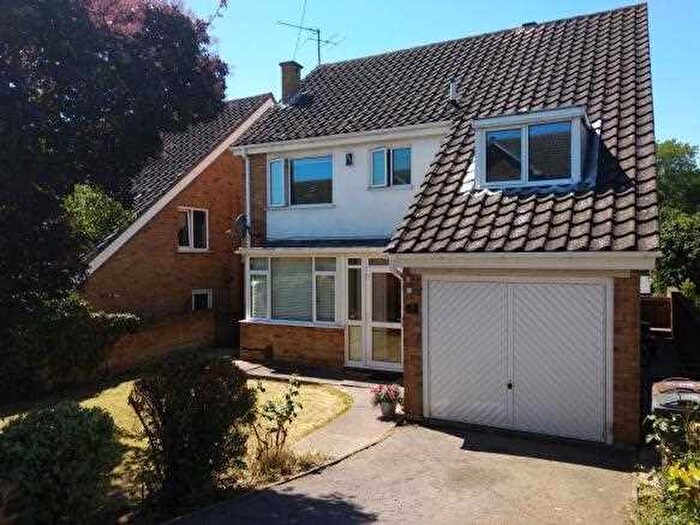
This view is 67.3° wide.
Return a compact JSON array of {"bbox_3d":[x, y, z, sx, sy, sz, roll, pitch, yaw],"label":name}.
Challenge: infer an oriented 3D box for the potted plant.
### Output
[{"bbox_3d":[0.550,2.068,8.023,0.460,0.470,0.440,-1,2,0],"label":"potted plant"}]

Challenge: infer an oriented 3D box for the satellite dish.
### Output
[{"bbox_3d":[-2.613,-0.834,12.535,0.270,0.560,0.520,0,2,20],"label":"satellite dish"}]

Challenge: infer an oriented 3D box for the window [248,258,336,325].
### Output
[{"bbox_3d":[-1.308,0.597,11.708,2.340,1.430,0.250,0,2,28],"label":"window"}]

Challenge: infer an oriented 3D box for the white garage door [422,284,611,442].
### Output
[{"bbox_3d":[2.217,1.296,7.269,2.420,2.050,0.100,0,2,28],"label":"white garage door"}]

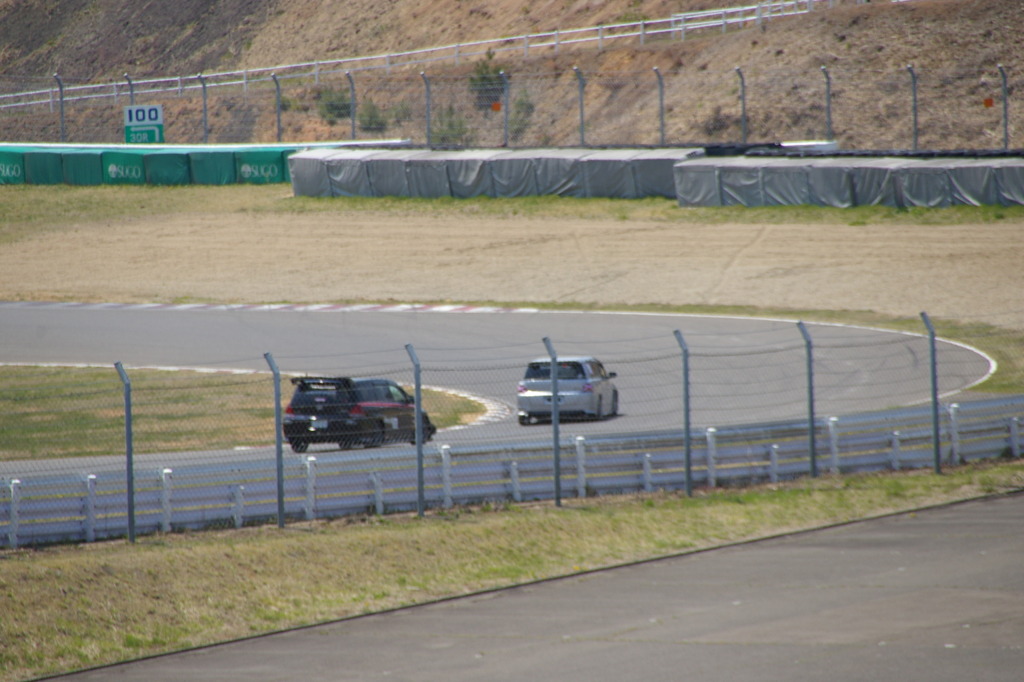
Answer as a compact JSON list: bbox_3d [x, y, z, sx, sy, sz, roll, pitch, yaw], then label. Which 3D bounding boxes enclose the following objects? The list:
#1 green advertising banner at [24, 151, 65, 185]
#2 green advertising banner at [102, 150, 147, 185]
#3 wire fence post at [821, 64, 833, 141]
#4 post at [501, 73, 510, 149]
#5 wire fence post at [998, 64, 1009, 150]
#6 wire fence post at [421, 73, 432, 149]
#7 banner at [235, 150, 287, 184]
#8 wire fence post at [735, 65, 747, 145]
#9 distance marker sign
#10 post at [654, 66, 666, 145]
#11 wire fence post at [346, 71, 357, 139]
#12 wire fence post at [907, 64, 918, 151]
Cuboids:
[{"bbox_3d":[-14.262,-5.363,331.234,0.700,1.040,1.850,-4,3,-42],"label":"green advertising banner"},{"bbox_3d":[-11.673,-5.315,328.247,1.850,1.040,0.700,1,4,45],"label":"green advertising banner"},{"bbox_3d":[8.819,-6.333,299.000,0.260,2.700,0.080,-4,3,-35],"label":"wire fence post"},{"bbox_3d":[-0.197,-6.781,323.500,0.280,2.750,0.090,-3,3,-36],"label":"post"},{"bbox_3d":[13.506,-6.234,293.000,0.260,2.700,0.080,-4,3,-35],"label":"wire fence post"},{"bbox_3d":[-2.622,-6.854,327.000,0.280,2.750,0.090,-3,3,-36],"label":"wire fence post"},{"bbox_3d":[-7.159,-5.026,311.153,0.550,0.940,2.150,-4,4,-38],"label":"banner"},{"bbox_3d":[6.773,-6.700,314.000,0.280,2.750,0.090,-3,3,-36],"label":"wire fence post"},{"bbox_3d":[-11.011,-6.473,320.000,1.180,1.230,0.050,-2,3,-5],"label":"distance marker sign"},{"bbox_3d":[4.231,-6.459,305.000,0.260,2.700,0.080,-4,3,-35],"label":"post"},{"bbox_3d":[-4.983,-6.948,330.000,0.280,2.750,0.090,-3,3,-36],"label":"wire fence post"},{"bbox_3d":[11.132,-6.298,296.000,0.260,2.700,0.080,-4,3,-35],"label":"wire fence post"}]

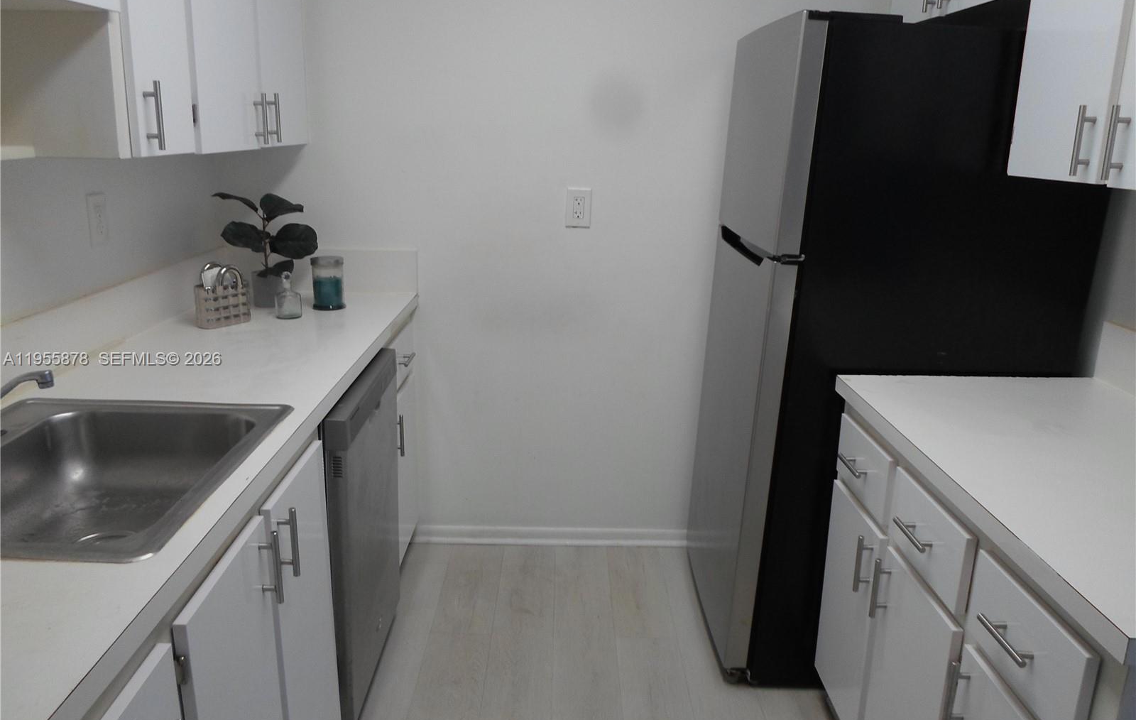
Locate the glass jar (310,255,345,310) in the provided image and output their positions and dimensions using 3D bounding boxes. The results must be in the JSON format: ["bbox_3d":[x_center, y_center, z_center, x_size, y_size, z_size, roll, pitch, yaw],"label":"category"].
[{"bbox_3d":[-0.723,-0.234,2.472,0.102,0.153,0.102,1,16,-1],"label":"glass jar"}]

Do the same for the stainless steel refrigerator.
[{"bbox_3d":[0.820,-0.023,2.369,0.743,1.704,0.758,2,16,-1],"label":"stainless steel refrigerator"}]

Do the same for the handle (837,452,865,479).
[{"bbox_3d":[0.608,0.225,1.749,0.034,0.011,0.120,1,16,-1],"label":"handle"}]

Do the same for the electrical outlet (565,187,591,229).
[{"bbox_3d":[0.035,-0.490,2.652,0.079,0.124,0.008,1,16,-1],"label":"electrical outlet"}]

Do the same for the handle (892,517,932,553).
[{"bbox_3d":[0.612,0.309,1.449,0.034,0.011,0.120,1,16,-1],"label":"handle"}]

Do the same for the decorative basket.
[{"bbox_3d":[-0.947,-0.177,2.245,0.073,0.160,0.124,13,20,37],"label":"decorative basket"}]

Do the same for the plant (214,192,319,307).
[{"bbox_3d":[-0.909,-0.332,2.465,0.295,0.338,0.234,1,16,-1],"label":"plant"}]

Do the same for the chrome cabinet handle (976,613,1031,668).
[{"bbox_3d":[0.615,0.392,1.150,0.034,0.011,0.120,1,16,-1],"label":"chrome cabinet handle"}]

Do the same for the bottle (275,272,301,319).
[{"bbox_3d":[-0.803,-0.190,2.352,0.075,0.130,0.069,-4,17,-18],"label":"bottle"}]

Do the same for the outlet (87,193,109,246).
[{"bbox_3d":[-1.133,-0.337,1.978,0.008,0.124,0.081,1,16,-1],"label":"outlet"}]

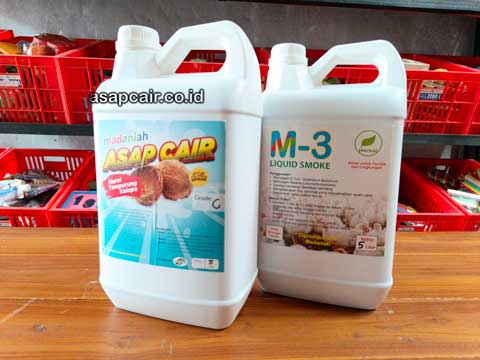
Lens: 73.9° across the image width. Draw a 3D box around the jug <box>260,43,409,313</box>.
[{"bbox_3d":[0.116,-0.012,0.433,0.182,0.334,0.127,4,8,19],"label":"jug"}]

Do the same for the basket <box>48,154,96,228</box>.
[{"bbox_3d":[-0.396,0.085,1.104,0.295,0.207,0.374,1,29,-4],"label":"basket"}]

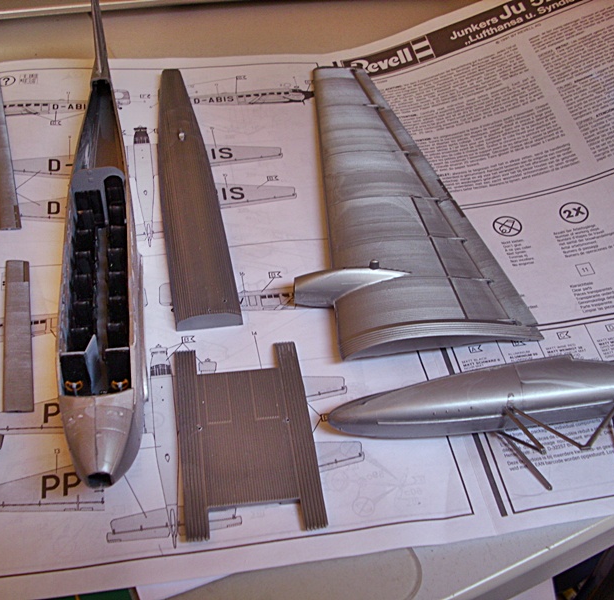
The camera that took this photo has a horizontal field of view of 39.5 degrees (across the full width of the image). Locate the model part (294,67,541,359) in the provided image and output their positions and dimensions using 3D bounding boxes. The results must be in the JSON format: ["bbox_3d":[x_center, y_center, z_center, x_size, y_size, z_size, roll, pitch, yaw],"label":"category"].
[{"bbox_3d":[0.031,-0.055,0.395,0.095,0.017,0.195,-5,48,-9],"label":"model part"}]

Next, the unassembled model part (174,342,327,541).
[{"bbox_3d":[-0.022,0.047,0.302,0.045,0.007,0.079,-4,48,-8],"label":"unassembled model part"}]

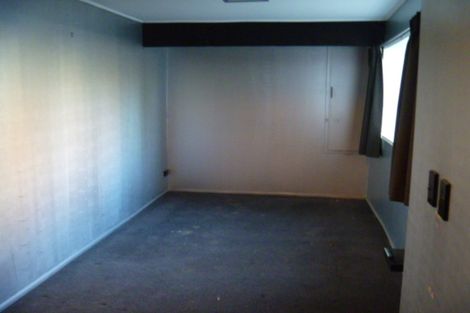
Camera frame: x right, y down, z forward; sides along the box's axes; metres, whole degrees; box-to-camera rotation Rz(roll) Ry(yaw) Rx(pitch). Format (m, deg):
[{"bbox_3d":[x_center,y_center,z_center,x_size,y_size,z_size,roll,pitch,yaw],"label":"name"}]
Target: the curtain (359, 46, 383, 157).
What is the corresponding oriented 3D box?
[{"bbox_3d":[1.647,-0.656,5.473,0.220,1.305,0.370,2,9,9],"label":"curtain"}]

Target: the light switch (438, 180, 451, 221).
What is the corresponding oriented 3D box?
[{"bbox_3d":[0.711,0.143,1.549,0.013,0.116,0.078,2,9,9],"label":"light switch"}]

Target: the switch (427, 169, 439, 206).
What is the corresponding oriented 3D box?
[{"bbox_3d":[0.735,0.119,1.694,0.013,0.116,0.078,2,9,9],"label":"switch"}]

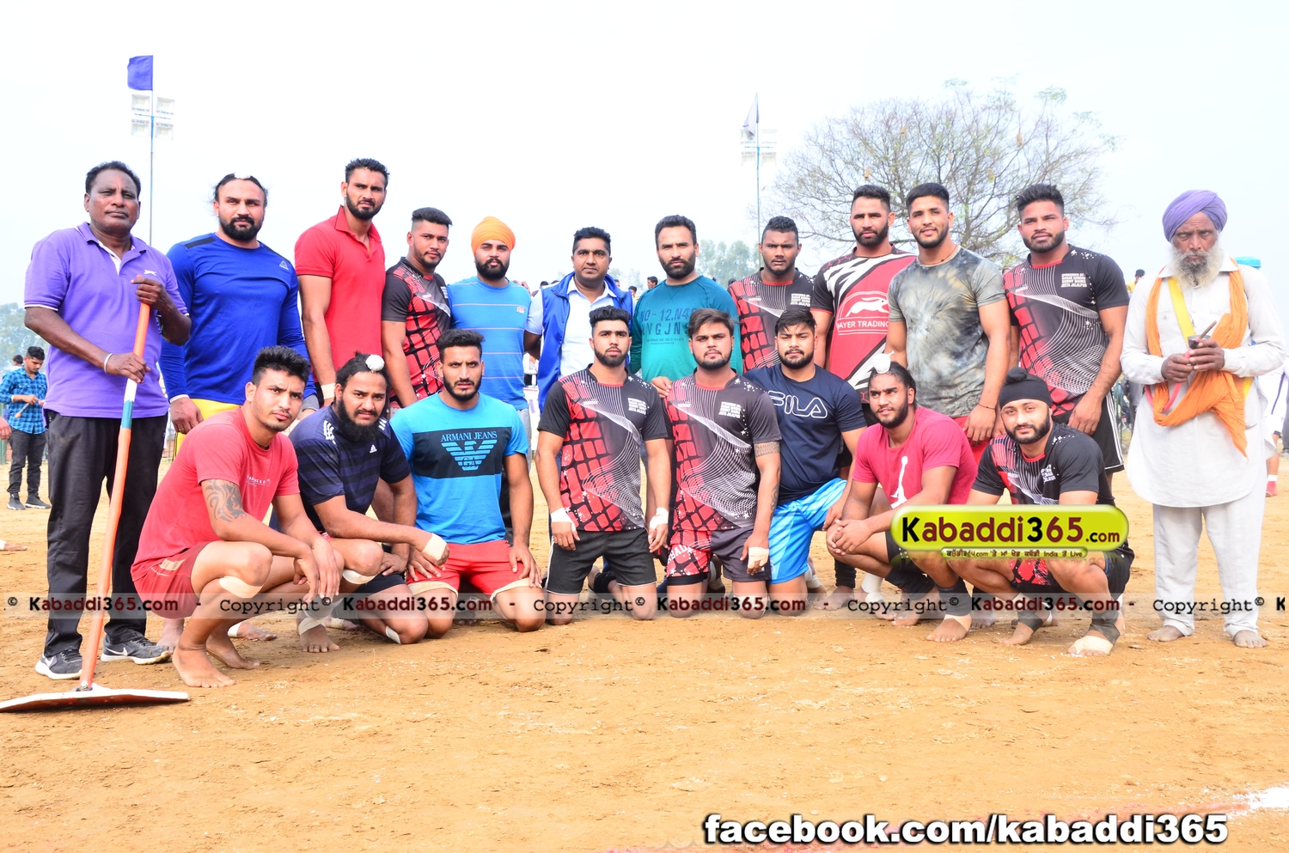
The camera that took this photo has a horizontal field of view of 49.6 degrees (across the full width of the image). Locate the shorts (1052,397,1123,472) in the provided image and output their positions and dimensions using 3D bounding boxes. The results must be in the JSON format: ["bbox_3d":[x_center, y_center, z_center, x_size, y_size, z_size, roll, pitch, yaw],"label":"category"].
[{"bbox_3d":[1.713,-0.008,5.570,0.430,0.420,0.310,0,0,30],"label":"shorts"}]

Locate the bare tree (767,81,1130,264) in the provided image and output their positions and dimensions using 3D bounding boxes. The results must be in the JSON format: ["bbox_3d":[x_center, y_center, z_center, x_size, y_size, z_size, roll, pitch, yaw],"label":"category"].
[{"bbox_3d":[10.700,-5.500,50.000,12.000,13.000,11.500,0,0,0],"label":"bare tree"}]

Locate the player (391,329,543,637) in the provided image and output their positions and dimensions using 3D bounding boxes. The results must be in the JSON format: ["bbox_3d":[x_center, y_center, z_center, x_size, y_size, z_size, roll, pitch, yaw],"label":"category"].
[{"bbox_3d":[-0.745,0.220,5.830,0.620,1.230,0.620,0,0,-10],"label":"player"}]

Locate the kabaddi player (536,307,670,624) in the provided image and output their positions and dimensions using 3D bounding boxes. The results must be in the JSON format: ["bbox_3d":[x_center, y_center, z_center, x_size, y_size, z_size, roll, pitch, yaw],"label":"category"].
[{"bbox_3d":[-0.180,0.143,6.000,0.560,1.310,0.640,0,2,-9],"label":"kabaddi player"}]

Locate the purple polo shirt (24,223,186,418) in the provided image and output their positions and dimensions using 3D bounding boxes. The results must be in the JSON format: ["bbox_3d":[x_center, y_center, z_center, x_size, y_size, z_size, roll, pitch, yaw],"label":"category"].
[{"bbox_3d":[-1.858,-0.364,4.800,0.510,0.670,0.320,0,0,-36],"label":"purple polo shirt"}]

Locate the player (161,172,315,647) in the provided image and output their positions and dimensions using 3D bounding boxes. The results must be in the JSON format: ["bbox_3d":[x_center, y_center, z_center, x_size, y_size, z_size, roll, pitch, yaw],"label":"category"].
[{"bbox_3d":[-1.580,-0.070,5.420,0.580,1.820,0.400,0,0,-14],"label":"player"}]

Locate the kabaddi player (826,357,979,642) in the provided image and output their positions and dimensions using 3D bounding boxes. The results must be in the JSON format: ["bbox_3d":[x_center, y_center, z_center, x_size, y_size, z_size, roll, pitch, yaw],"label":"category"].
[{"bbox_3d":[1.038,0.260,5.620,0.540,1.090,0.680,1,2,34],"label":"kabaddi player"}]

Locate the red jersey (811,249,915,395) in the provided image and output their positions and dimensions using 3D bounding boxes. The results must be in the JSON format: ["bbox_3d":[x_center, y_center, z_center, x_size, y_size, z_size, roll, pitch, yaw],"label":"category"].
[{"bbox_3d":[0.974,-0.432,5.950,0.520,0.690,0.300,0,0,7],"label":"red jersey"}]

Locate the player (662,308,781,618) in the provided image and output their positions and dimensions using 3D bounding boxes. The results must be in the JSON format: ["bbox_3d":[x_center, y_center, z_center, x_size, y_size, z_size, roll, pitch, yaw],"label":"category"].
[{"bbox_3d":[0.332,0.139,6.080,0.520,1.310,0.640,0,2,9],"label":"player"}]

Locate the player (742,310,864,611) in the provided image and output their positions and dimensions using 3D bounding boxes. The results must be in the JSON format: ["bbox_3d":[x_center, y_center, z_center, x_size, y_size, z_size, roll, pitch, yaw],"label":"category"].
[{"bbox_3d":[0.710,0.150,6.300,0.620,1.340,0.600,0,0,3],"label":"player"}]

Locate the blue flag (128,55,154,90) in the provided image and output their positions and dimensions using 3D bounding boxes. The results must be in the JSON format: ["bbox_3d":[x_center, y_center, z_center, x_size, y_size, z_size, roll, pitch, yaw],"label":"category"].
[{"bbox_3d":[-13.040,-9.140,36.000,0.670,0.930,0.150,0,0,-12],"label":"blue flag"}]

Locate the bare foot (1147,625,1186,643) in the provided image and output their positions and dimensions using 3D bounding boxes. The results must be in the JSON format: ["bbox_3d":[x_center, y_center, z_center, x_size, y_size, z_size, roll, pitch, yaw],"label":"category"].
[{"bbox_3d":[2.000,0.757,5.290,0.240,0.085,0.100,0,0,-42],"label":"bare foot"}]

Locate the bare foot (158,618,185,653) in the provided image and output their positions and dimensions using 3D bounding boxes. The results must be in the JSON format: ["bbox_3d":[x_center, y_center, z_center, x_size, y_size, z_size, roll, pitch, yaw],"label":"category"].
[{"bbox_3d":[-1.820,0.790,5.360,0.100,0.110,0.260,0,0,-5],"label":"bare foot"}]

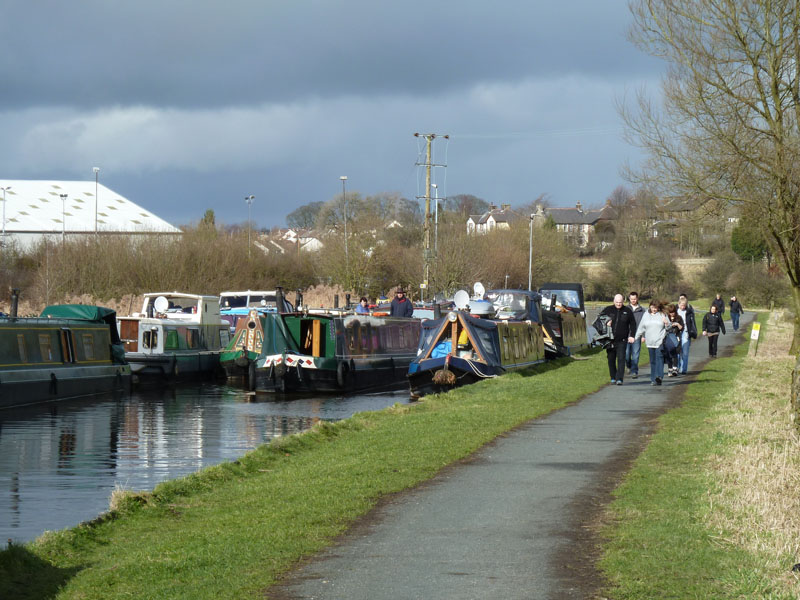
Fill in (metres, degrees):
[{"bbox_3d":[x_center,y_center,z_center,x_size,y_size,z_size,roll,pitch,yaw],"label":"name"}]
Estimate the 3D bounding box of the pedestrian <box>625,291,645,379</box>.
[{"bbox_3d":[4.836,0.732,65.300,0.540,1.780,0.480,0,0,6],"label":"pedestrian"}]

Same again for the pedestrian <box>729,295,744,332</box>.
[{"bbox_3d":[15.966,0.673,150.000,0.620,1.680,0.450,0,0,9],"label":"pedestrian"}]

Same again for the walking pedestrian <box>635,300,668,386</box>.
[{"bbox_3d":[4.840,0.840,61.000,0.620,1.670,0.450,0,0,5],"label":"walking pedestrian"}]

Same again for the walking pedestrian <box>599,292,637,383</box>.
[{"bbox_3d":[4.269,0.773,62.000,0.700,1.780,0.500,0,0,6],"label":"walking pedestrian"}]

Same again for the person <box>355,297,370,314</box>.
[{"bbox_3d":[-0.880,0.750,75.000,0.480,1.630,0.350,0,0,-19],"label":"person"}]

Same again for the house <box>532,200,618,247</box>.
[{"bbox_3d":[39.909,-17.169,720.000,19.500,10.800,9.500,0,0,-11],"label":"house"}]

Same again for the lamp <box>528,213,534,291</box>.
[{"bbox_3d":[7.533,-1.715,178.000,0.500,6.400,0.250,0,0,0],"label":"lamp"}]

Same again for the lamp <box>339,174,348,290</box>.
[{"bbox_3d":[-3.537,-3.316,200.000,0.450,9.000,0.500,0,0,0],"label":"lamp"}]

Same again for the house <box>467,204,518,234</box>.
[{"bbox_3d":[22.788,-18.846,780.000,13.000,10.000,10.000,0,0,19],"label":"house"}]

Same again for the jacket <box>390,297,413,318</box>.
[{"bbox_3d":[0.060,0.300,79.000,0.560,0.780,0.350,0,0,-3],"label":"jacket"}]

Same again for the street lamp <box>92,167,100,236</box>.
[{"bbox_3d":[-19.200,-3.400,200.000,0.500,10.000,0.450,0,0,0],"label":"street lamp"}]

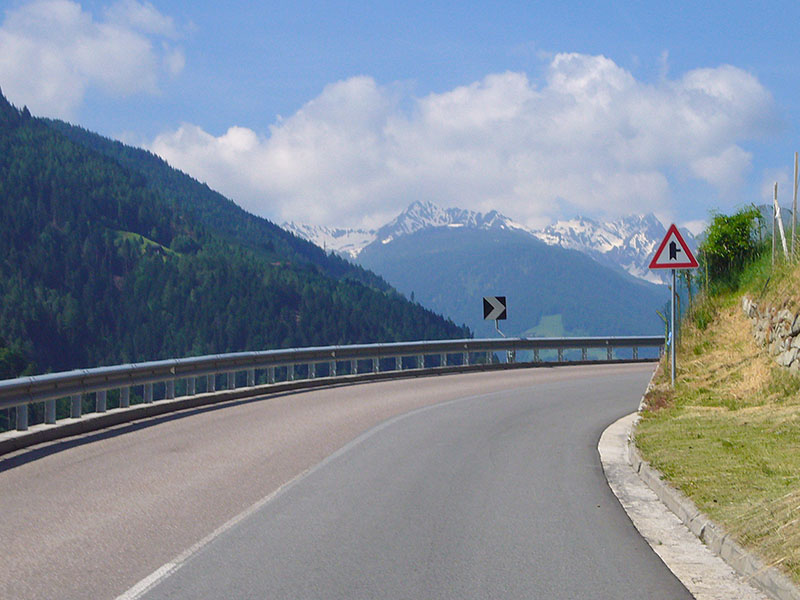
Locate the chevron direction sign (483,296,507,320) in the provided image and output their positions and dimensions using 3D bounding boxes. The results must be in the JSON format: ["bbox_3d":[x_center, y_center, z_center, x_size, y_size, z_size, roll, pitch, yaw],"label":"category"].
[{"bbox_3d":[2.520,0.220,49.000,0.600,0.600,0.050,0,-5,-5],"label":"chevron direction sign"}]

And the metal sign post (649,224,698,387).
[{"bbox_3d":[4.852,0.094,32.800,0.900,2.880,0.100,0,0,6],"label":"metal sign post"}]

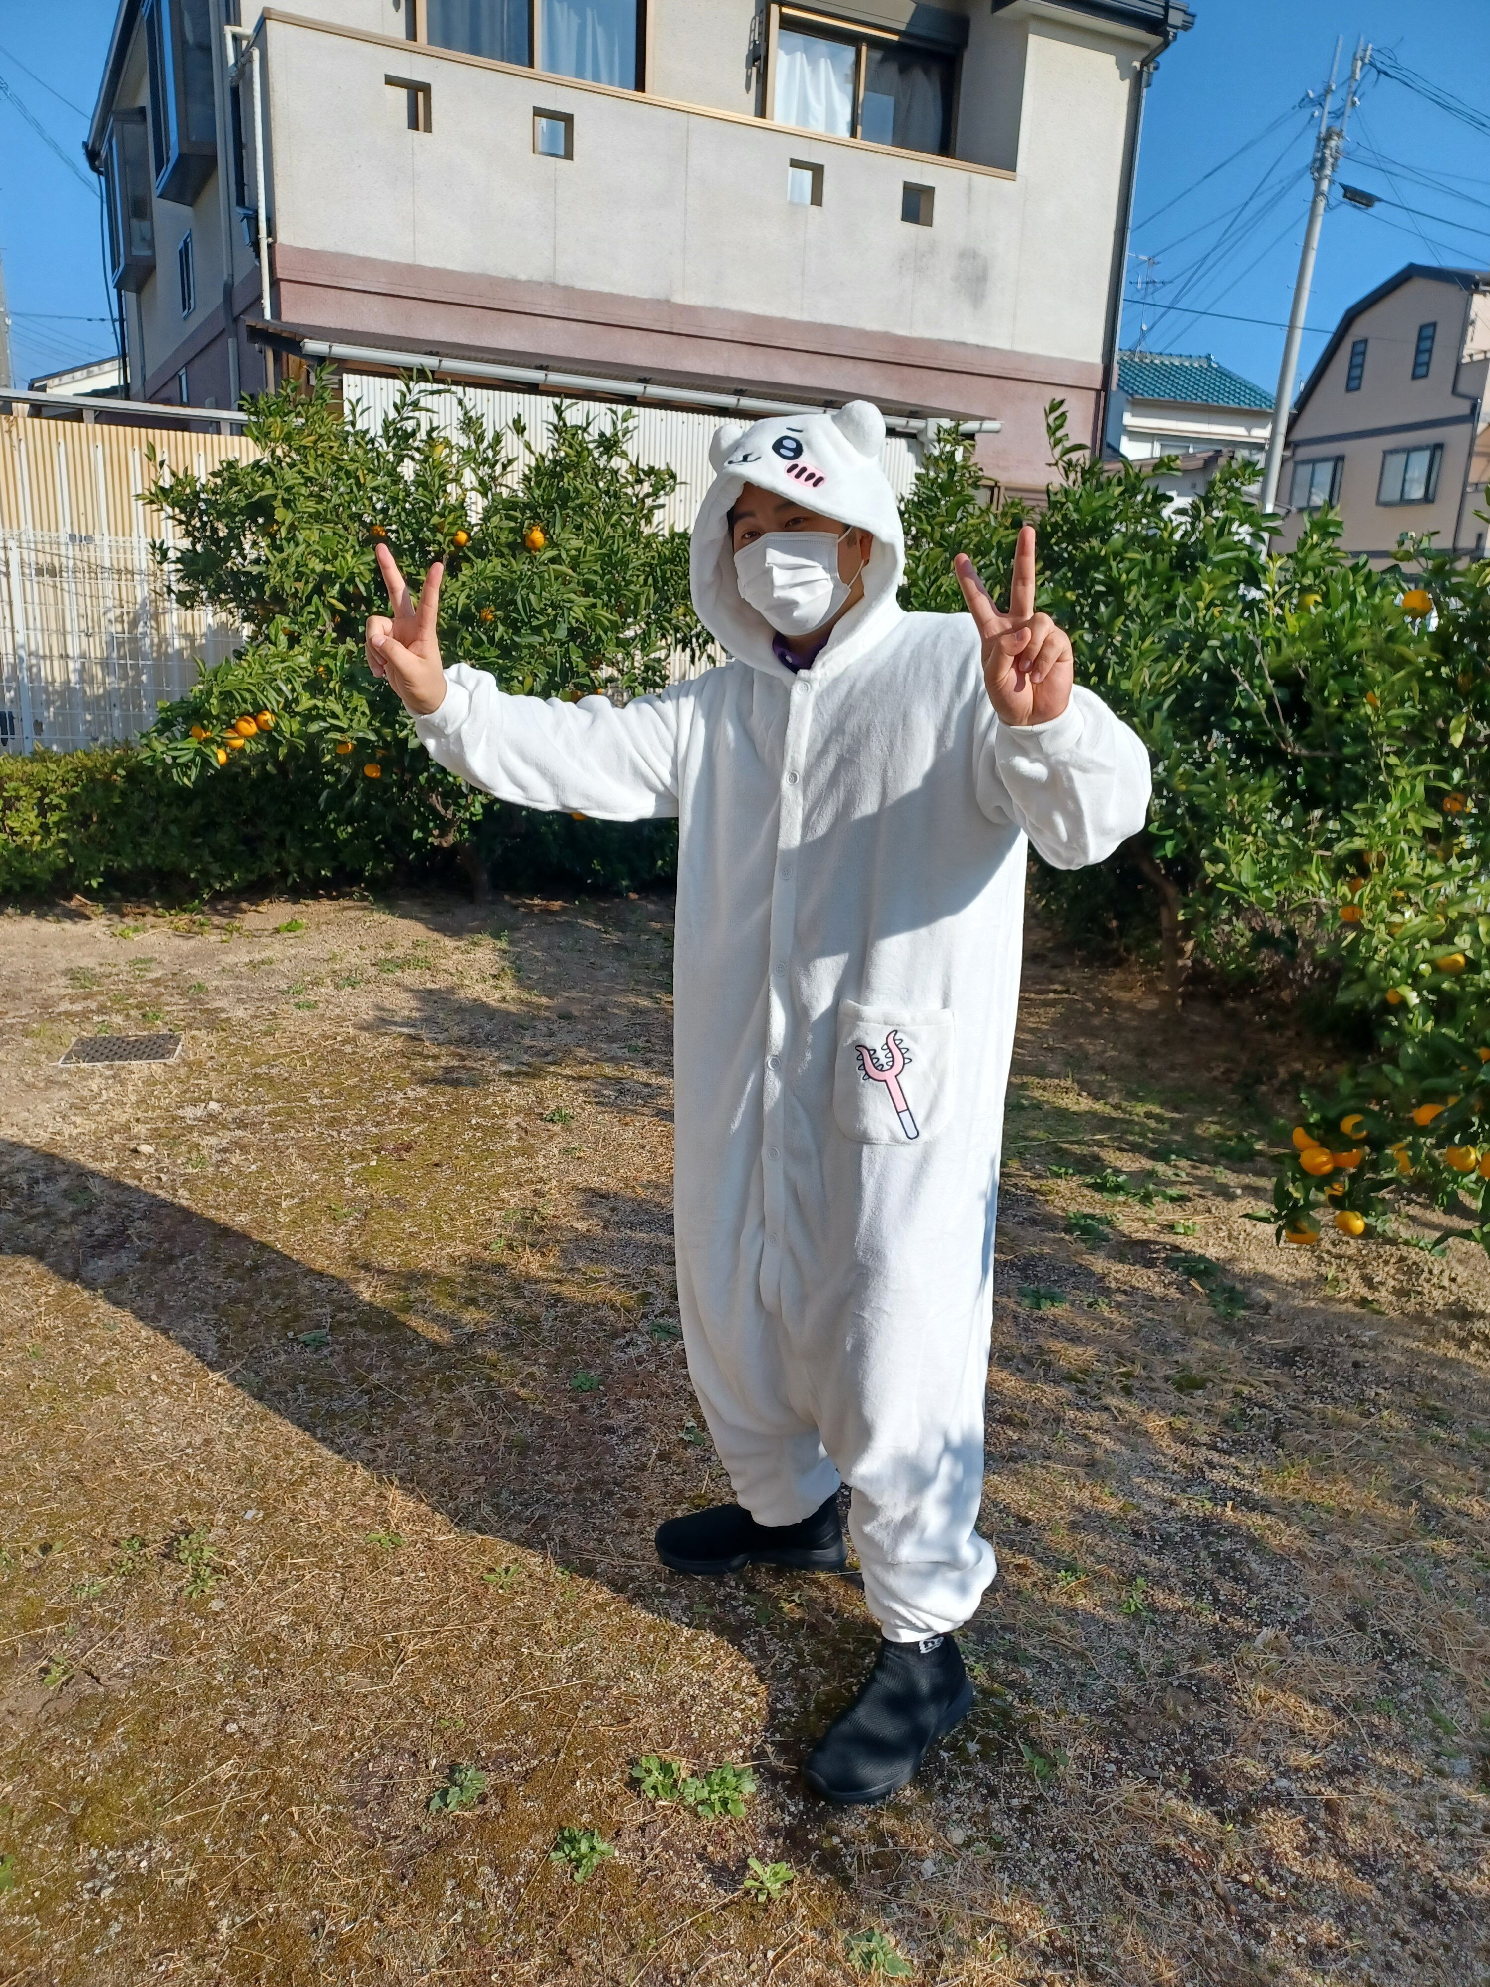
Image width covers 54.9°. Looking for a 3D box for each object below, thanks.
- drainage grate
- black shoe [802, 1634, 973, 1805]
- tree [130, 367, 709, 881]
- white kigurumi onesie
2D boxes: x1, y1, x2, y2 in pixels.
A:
[{"bbox_3d":[-2.001,0.190,4.623,0.330,0.030,0.280,-2,16,-15],"label":"drainage grate"},{"bbox_3d":[0.204,0.958,1.953,0.113,0.155,0.298,17,21,41],"label":"black shoe"},{"bbox_3d":[-1.423,-1.550,6.544,2.585,2.328,2.300,3,16,0],"label":"tree"},{"bbox_3d":[0.074,0.113,1.837,0.790,1.630,0.570,13,19,32],"label":"white kigurumi onesie"}]

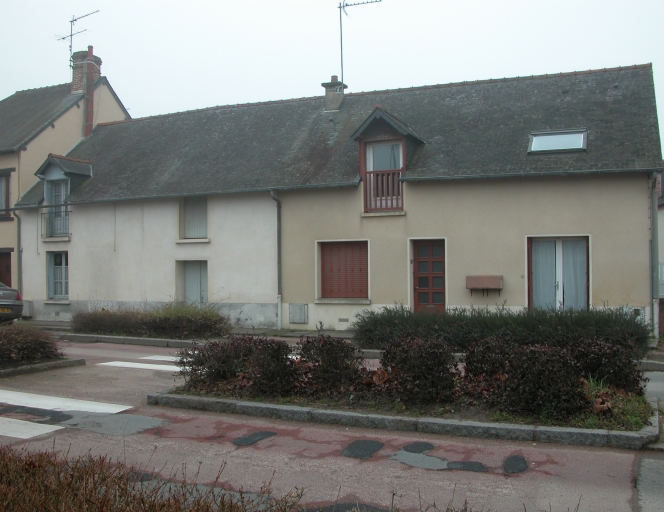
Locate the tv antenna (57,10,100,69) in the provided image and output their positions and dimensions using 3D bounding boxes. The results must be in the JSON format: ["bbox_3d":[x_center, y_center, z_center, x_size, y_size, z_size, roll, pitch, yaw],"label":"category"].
[{"bbox_3d":[-8.610,-7.300,23.400,2.300,1.800,0.800,-1,0,37],"label":"tv antenna"}]

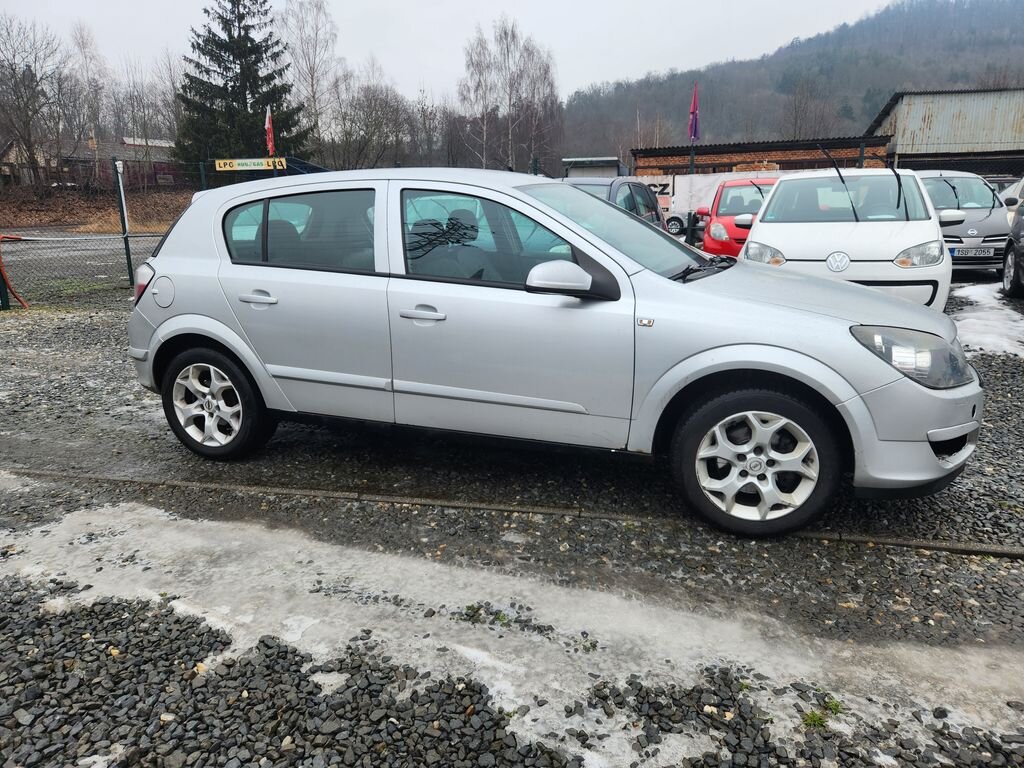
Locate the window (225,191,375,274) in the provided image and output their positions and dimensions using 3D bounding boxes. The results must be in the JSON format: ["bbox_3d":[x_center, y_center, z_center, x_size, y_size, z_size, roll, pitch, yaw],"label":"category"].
[{"bbox_3d":[-0.988,-0.712,3.162,0.910,0.400,0.080,5,-9,19],"label":"window"}]

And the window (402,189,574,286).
[{"bbox_3d":[-0.123,-0.626,2.859,0.870,0.430,0.080,5,-9,19],"label":"window"}]

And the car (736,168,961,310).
[{"bbox_3d":[3.300,-1.388,6.870,1.700,1.485,3.540,6,15,24],"label":"car"}]

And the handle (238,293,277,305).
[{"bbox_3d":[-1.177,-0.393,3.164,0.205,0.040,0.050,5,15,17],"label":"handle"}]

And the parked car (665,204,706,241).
[{"bbox_3d":[7.050,-5.960,23.800,4.100,1.470,1.720,4,14,17],"label":"parked car"}]

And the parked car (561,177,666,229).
[{"bbox_3d":[0.708,-1.640,7.894,1.710,1.490,3.950,5,15,21],"label":"parked car"}]

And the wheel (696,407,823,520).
[{"bbox_3d":[0.972,0.306,2.714,0.450,0.450,0.180,5,15,17],"label":"wheel"}]

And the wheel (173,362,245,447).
[{"bbox_3d":[-1.514,0.092,3.515,0.440,0.440,0.180,5,15,19],"label":"wheel"}]

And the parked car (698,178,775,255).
[{"bbox_3d":[3.998,-2.562,11.026,1.670,1.530,3.650,4,15,19],"label":"parked car"}]

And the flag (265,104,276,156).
[{"bbox_3d":[-5.679,-5.961,16.000,0.270,1.180,0.180,-5,15,-17],"label":"flag"}]

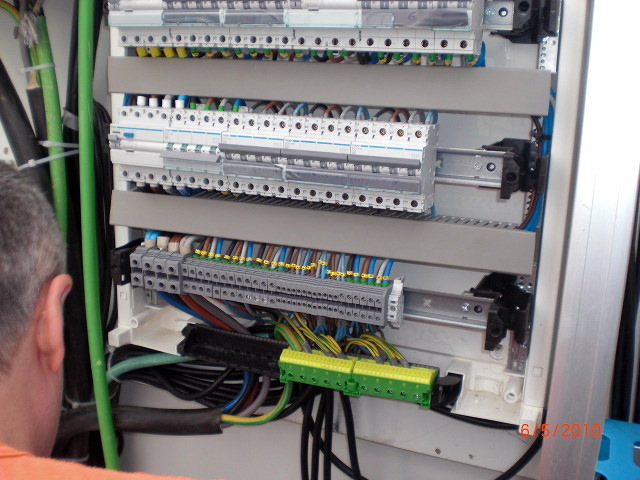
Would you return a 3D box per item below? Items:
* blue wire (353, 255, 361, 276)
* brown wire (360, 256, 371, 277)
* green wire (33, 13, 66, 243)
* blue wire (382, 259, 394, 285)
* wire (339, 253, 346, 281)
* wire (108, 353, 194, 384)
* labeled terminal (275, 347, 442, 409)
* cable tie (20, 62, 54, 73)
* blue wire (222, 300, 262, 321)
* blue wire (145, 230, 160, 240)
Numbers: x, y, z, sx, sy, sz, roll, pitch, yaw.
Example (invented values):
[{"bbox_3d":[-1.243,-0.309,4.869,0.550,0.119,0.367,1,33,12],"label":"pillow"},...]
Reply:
[{"bbox_3d":[0.039,0.027,0.731,0.007,0.025,0.008,7,13,21],"label":"blue wire"},{"bbox_3d":[0.048,0.028,0.729,0.005,0.023,0.005,20,7,18],"label":"brown wire"},{"bbox_3d":[-0.349,-0.137,0.910,0.021,0.288,0.020,2,11,22],"label":"green wire"},{"bbox_3d":[0.071,0.033,0.719,0.007,0.031,0.008,18,17,19],"label":"blue wire"},{"bbox_3d":[0.024,0.028,0.739,0.004,0.031,0.004,5,4,22],"label":"wire"},{"bbox_3d":[-0.214,0.162,0.894,0.123,0.041,0.028,7,13,21],"label":"wire"},{"bbox_3d":[0.038,0.145,0.759,0.170,0.033,0.031,5,12,22],"label":"labeled terminal"},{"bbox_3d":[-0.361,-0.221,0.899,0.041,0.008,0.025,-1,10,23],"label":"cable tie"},{"bbox_3d":[-0.088,0.081,0.802,0.048,0.018,0.016,7,13,21],"label":"blue wire"},{"bbox_3d":[-0.194,-0.007,0.829,0.020,0.014,0.016,7,13,21],"label":"blue wire"}]

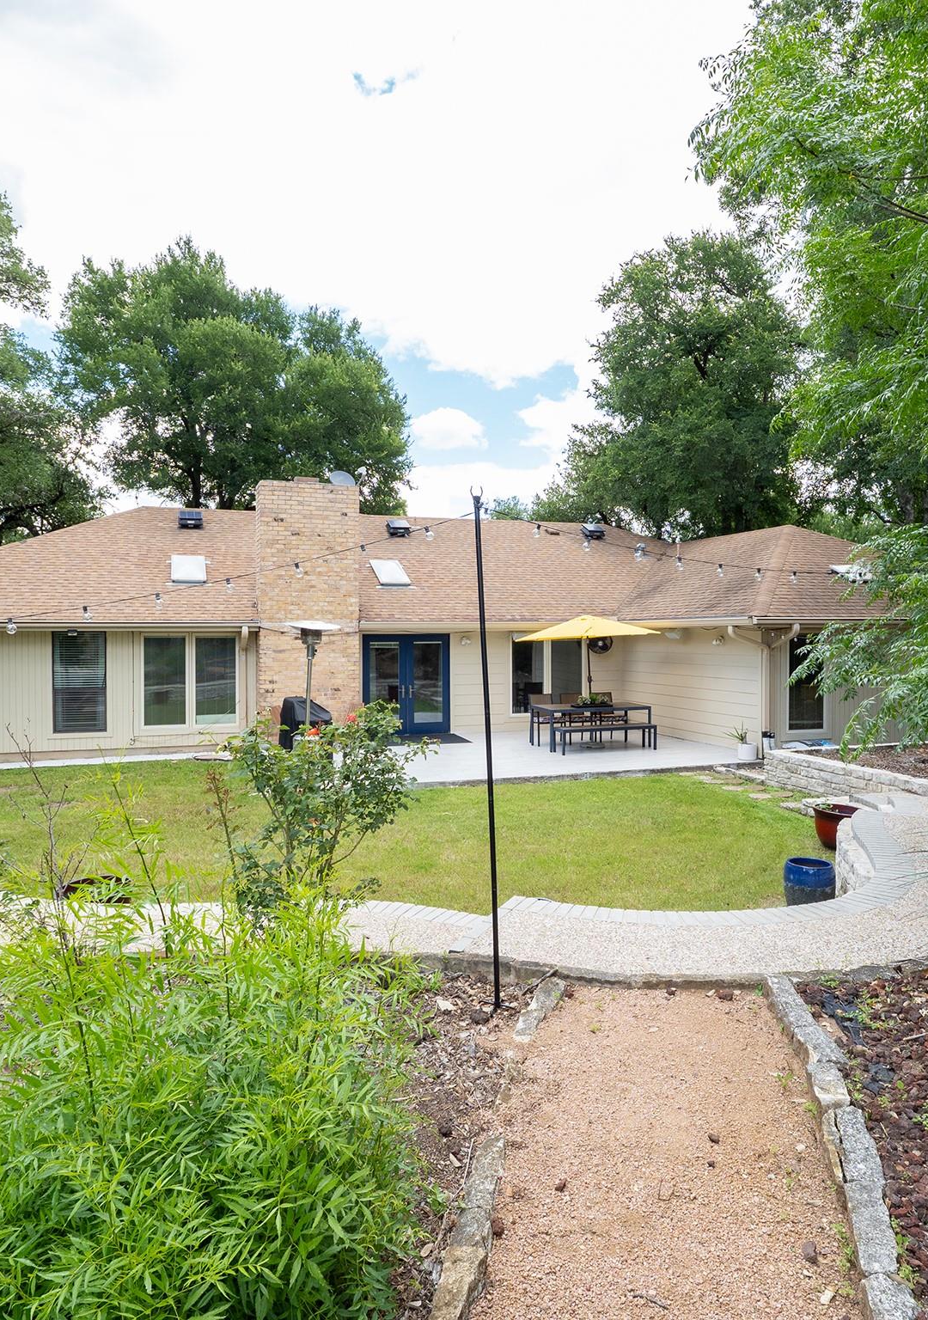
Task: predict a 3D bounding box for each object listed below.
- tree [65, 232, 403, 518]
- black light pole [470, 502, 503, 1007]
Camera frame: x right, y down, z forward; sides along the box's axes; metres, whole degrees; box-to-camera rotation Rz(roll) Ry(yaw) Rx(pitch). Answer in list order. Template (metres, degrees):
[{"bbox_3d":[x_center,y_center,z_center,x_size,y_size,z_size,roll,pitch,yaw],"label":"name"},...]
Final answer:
[{"bbox_3d":[-8.800,-7.300,31.000,12.800,16.200,12.000,0,2,0],"label":"tree"},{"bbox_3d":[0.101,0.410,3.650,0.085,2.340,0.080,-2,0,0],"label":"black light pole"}]

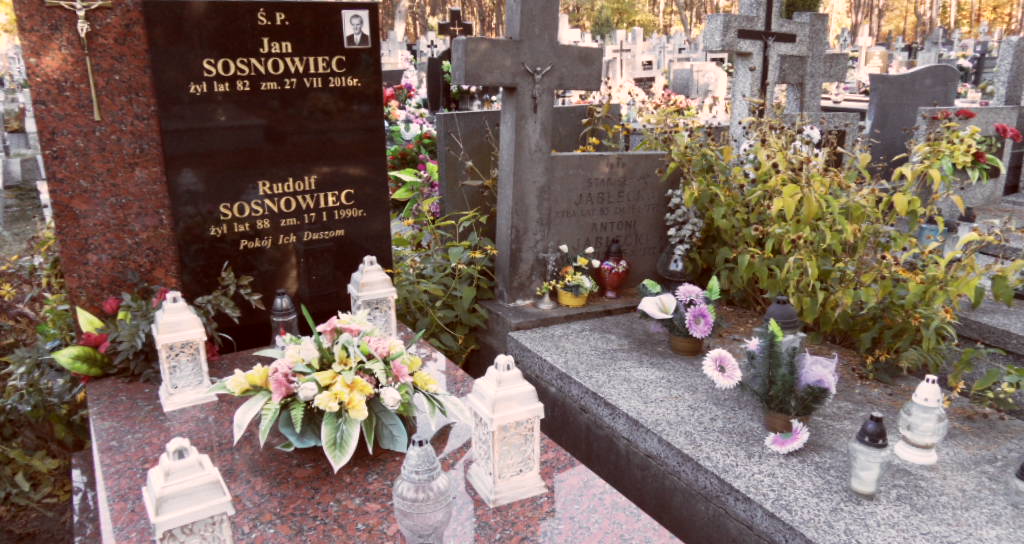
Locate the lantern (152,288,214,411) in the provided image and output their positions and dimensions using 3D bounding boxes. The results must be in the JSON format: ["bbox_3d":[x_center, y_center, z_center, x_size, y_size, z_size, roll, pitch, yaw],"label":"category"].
[{"bbox_3d":[-0.953,0.208,2.041,0.142,0.326,0.142,-11,20,-30],"label":"lantern"}]

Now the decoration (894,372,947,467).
[{"bbox_3d":[1.020,0.353,1.762,0.124,0.210,0.124,-11,20,-30],"label":"decoration"}]

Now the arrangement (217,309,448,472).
[{"bbox_3d":[-0.454,0.280,1.783,0.560,0.340,0.420,-5,18,-15],"label":"arrangement"}]

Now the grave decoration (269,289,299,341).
[{"bbox_3d":[-0.693,0.144,2.143,0.083,0.188,0.083,-11,21,-30],"label":"grave decoration"}]

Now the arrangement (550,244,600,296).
[{"bbox_3d":[0.237,0.008,2.670,0.190,0.225,0.165,-11,20,-30],"label":"arrangement"}]

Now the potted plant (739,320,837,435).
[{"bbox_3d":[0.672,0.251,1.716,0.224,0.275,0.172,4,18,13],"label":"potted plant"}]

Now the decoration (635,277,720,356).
[{"bbox_3d":[0.516,0.136,2.165,0.232,0.231,0.172,1,18,2],"label":"decoration"}]

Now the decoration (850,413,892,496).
[{"bbox_3d":[0.815,0.410,1.613,0.097,0.190,0.097,-11,20,-30],"label":"decoration"}]

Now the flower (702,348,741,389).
[{"bbox_3d":[0.528,0.243,1.789,0.095,0.099,0.034,6,-6,17],"label":"flower"}]

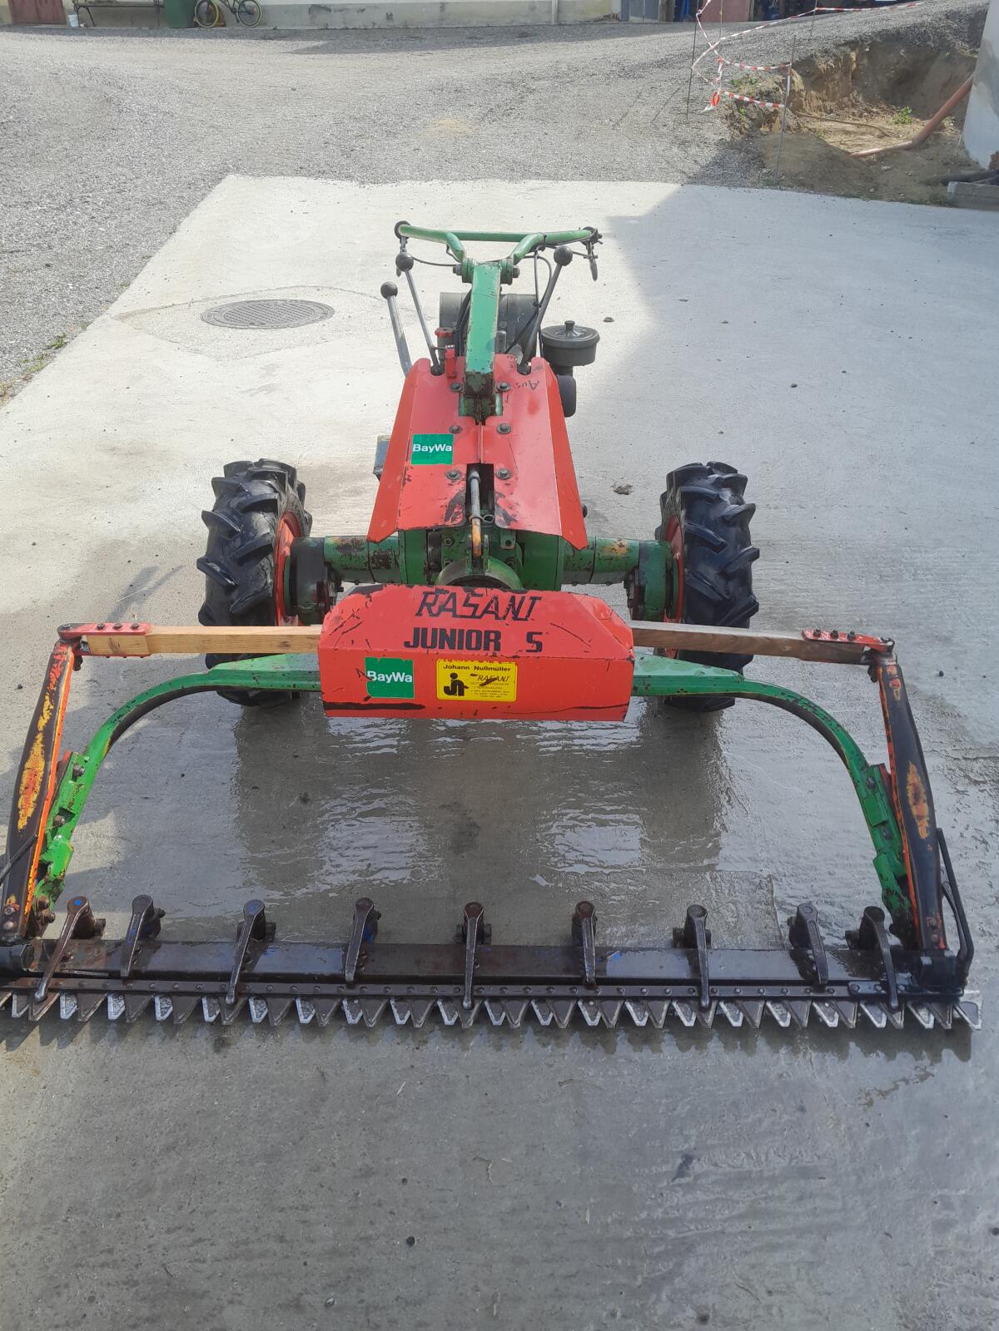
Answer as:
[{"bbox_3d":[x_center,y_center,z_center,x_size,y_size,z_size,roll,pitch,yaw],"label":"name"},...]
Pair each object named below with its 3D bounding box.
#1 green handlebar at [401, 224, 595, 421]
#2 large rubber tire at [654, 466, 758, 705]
[{"bbox_3d":[-0.008,-0.879,2.415,0.530,0.280,0.840,0,36,1],"label":"green handlebar"},{"bbox_3d":[0.468,-0.182,2.361,0.150,0.583,0.583,1,31,0],"label":"large rubber tire"}]

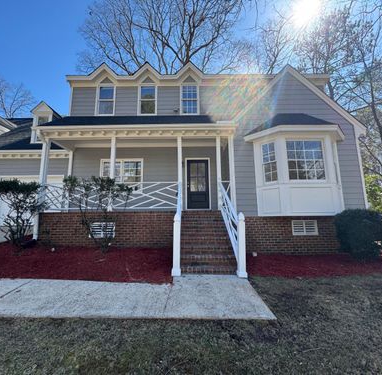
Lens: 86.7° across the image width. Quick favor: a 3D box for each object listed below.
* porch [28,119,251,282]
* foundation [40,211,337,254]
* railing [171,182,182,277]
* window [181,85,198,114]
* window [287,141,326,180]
[{"bbox_3d":[-1.819,-0.046,6.261,6.770,4.410,3.550,-1,-9,0],"label":"porch"},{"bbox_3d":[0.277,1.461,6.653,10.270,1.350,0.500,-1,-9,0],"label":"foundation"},{"bbox_3d":[-0.324,0.839,5.436,0.200,2.370,2.200,-1,-9,0],"label":"railing"},{"bbox_3d":[-0.066,-3.725,8.538,0.700,1.390,0.140,-1,-9,0],"label":"window"},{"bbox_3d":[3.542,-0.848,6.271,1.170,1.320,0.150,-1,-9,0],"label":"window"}]

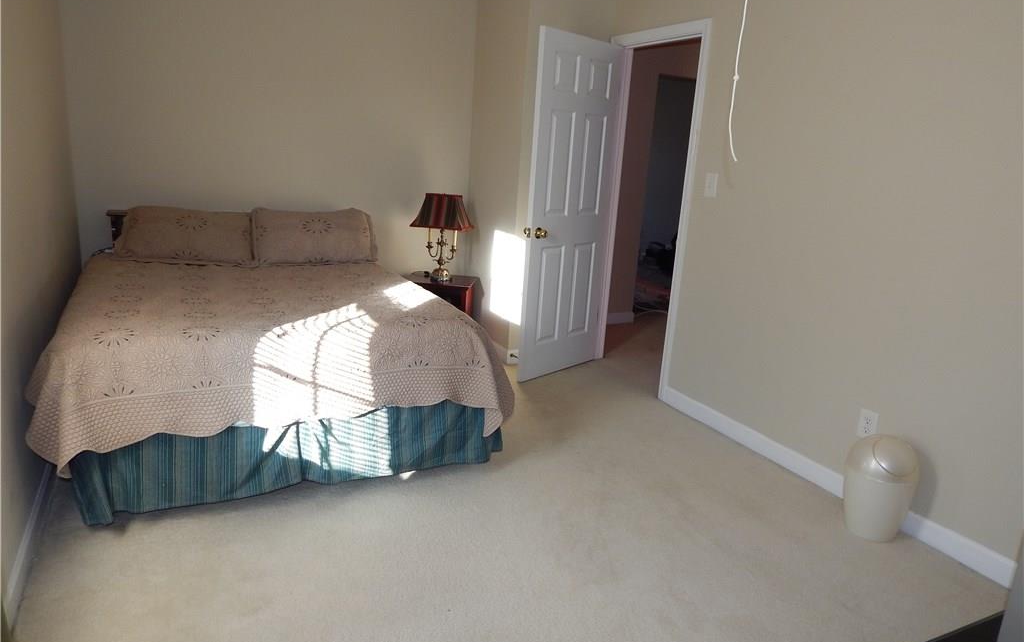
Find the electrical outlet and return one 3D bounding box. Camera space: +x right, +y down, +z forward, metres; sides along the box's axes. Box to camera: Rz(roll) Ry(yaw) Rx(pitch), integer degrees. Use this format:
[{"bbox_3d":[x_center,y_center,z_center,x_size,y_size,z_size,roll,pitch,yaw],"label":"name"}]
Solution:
[{"bbox_3d":[1.495,0.433,2.857,0.010,0.118,0.077,-4,16,-27],"label":"electrical outlet"}]

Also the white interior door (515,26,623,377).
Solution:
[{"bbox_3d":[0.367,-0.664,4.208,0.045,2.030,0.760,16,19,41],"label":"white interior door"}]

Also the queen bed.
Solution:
[{"bbox_3d":[-1.227,-0.014,3.499,1.740,0.960,2.120,-4,16,-27],"label":"queen bed"}]

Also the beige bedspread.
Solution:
[{"bbox_3d":[-1.208,0.059,3.460,1.780,0.460,2.020,-4,16,-27],"label":"beige bedspread"}]

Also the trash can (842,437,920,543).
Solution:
[{"bbox_3d":[1.448,0.647,2.699,0.255,0.402,0.255,5,14,5],"label":"trash can"}]

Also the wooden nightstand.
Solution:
[{"bbox_3d":[-0.496,-0.033,4.685,0.470,0.515,0.370,5,14,7],"label":"wooden nightstand"}]

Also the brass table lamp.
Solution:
[{"bbox_3d":[-0.472,-0.553,4.532,0.370,0.575,0.250,6,14,11],"label":"brass table lamp"}]

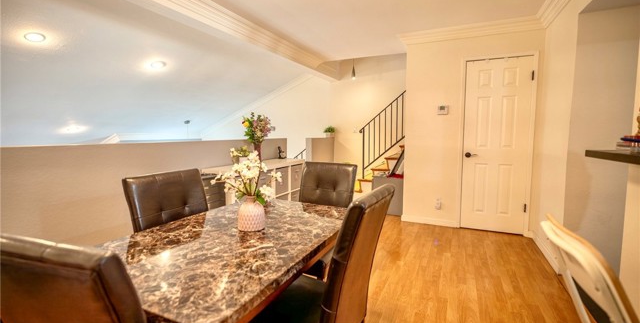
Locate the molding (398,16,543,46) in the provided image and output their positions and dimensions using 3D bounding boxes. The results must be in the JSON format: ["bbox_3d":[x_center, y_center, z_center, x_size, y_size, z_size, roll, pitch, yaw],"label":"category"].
[{"bbox_3d":[1.701,-1.523,3.316,1.530,0.125,0.110,2,6,26],"label":"molding"}]

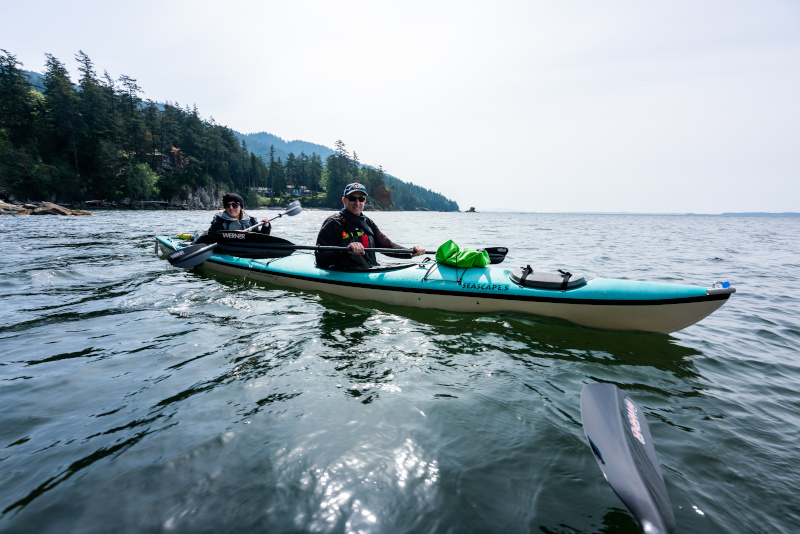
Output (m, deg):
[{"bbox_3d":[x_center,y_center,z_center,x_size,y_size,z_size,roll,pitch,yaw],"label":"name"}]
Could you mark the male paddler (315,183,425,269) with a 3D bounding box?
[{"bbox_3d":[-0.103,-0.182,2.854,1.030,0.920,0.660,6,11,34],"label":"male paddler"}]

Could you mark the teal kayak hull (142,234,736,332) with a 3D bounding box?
[{"bbox_3d":[-0.725,0.042,3.281,5.710,0.430,0.730,5,10,30],"label":"teal kayak hull"}]

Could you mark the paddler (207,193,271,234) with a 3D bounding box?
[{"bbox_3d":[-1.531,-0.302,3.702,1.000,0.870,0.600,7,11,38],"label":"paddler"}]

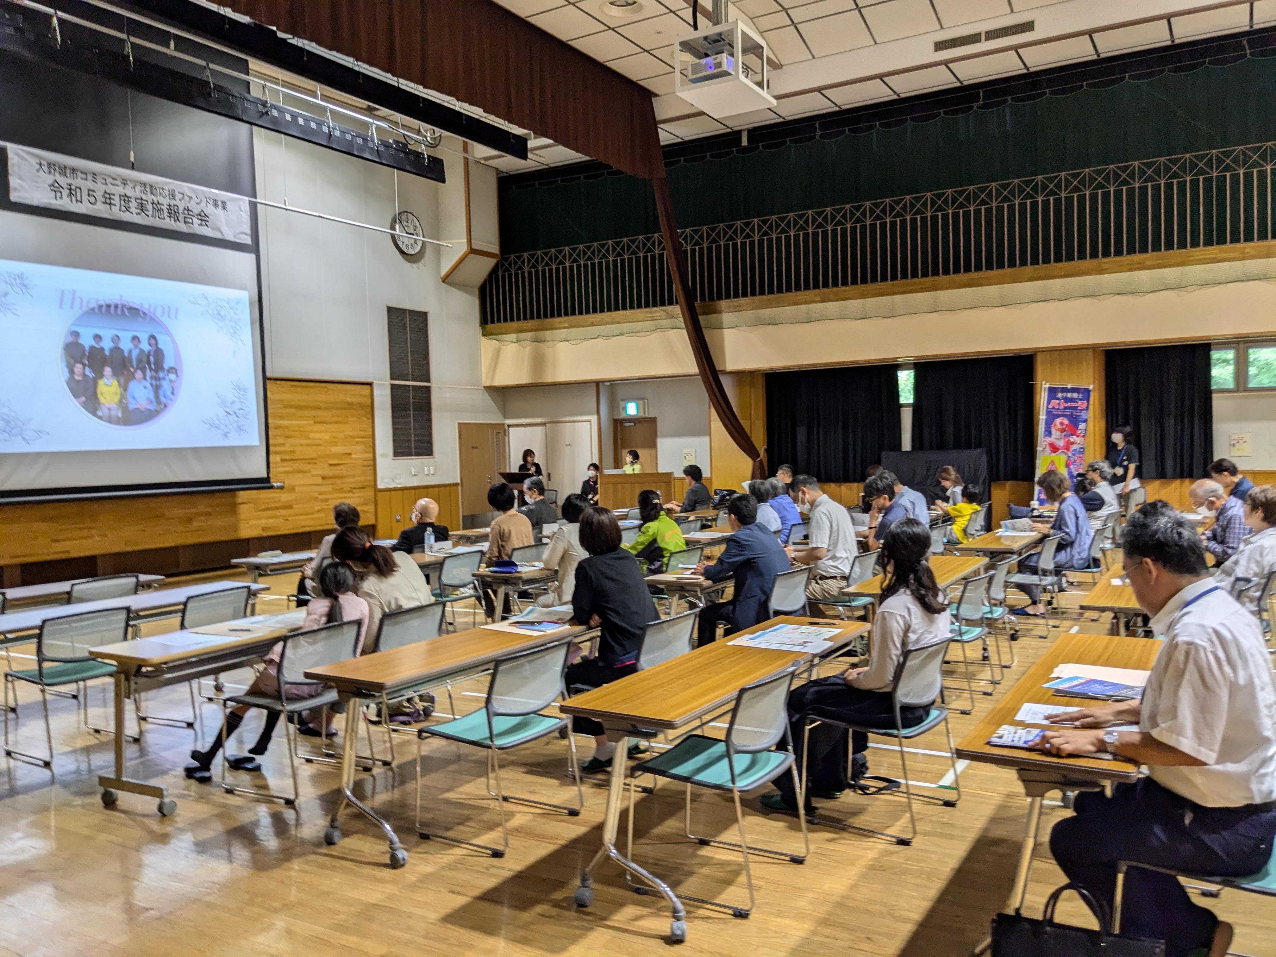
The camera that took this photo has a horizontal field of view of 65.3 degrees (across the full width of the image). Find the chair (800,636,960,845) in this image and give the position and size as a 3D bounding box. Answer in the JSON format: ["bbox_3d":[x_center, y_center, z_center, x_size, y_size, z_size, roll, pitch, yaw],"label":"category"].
[{"bbox_3d":[1.007,1.009,4.063,0.490,0.760,0.490,0,3,37],"label":"chair"}]

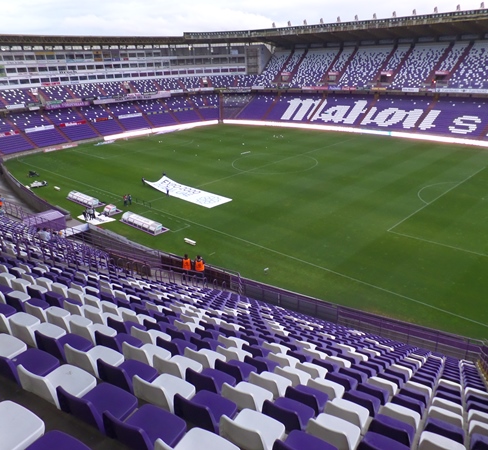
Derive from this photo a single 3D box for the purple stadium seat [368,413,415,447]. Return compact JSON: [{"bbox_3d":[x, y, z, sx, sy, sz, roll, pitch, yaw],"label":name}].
[{"bbox_3d":[1.679,2.257,4.527,0.437,0.348,0.435,11,25,29],"label":"purple stadium seat"}]

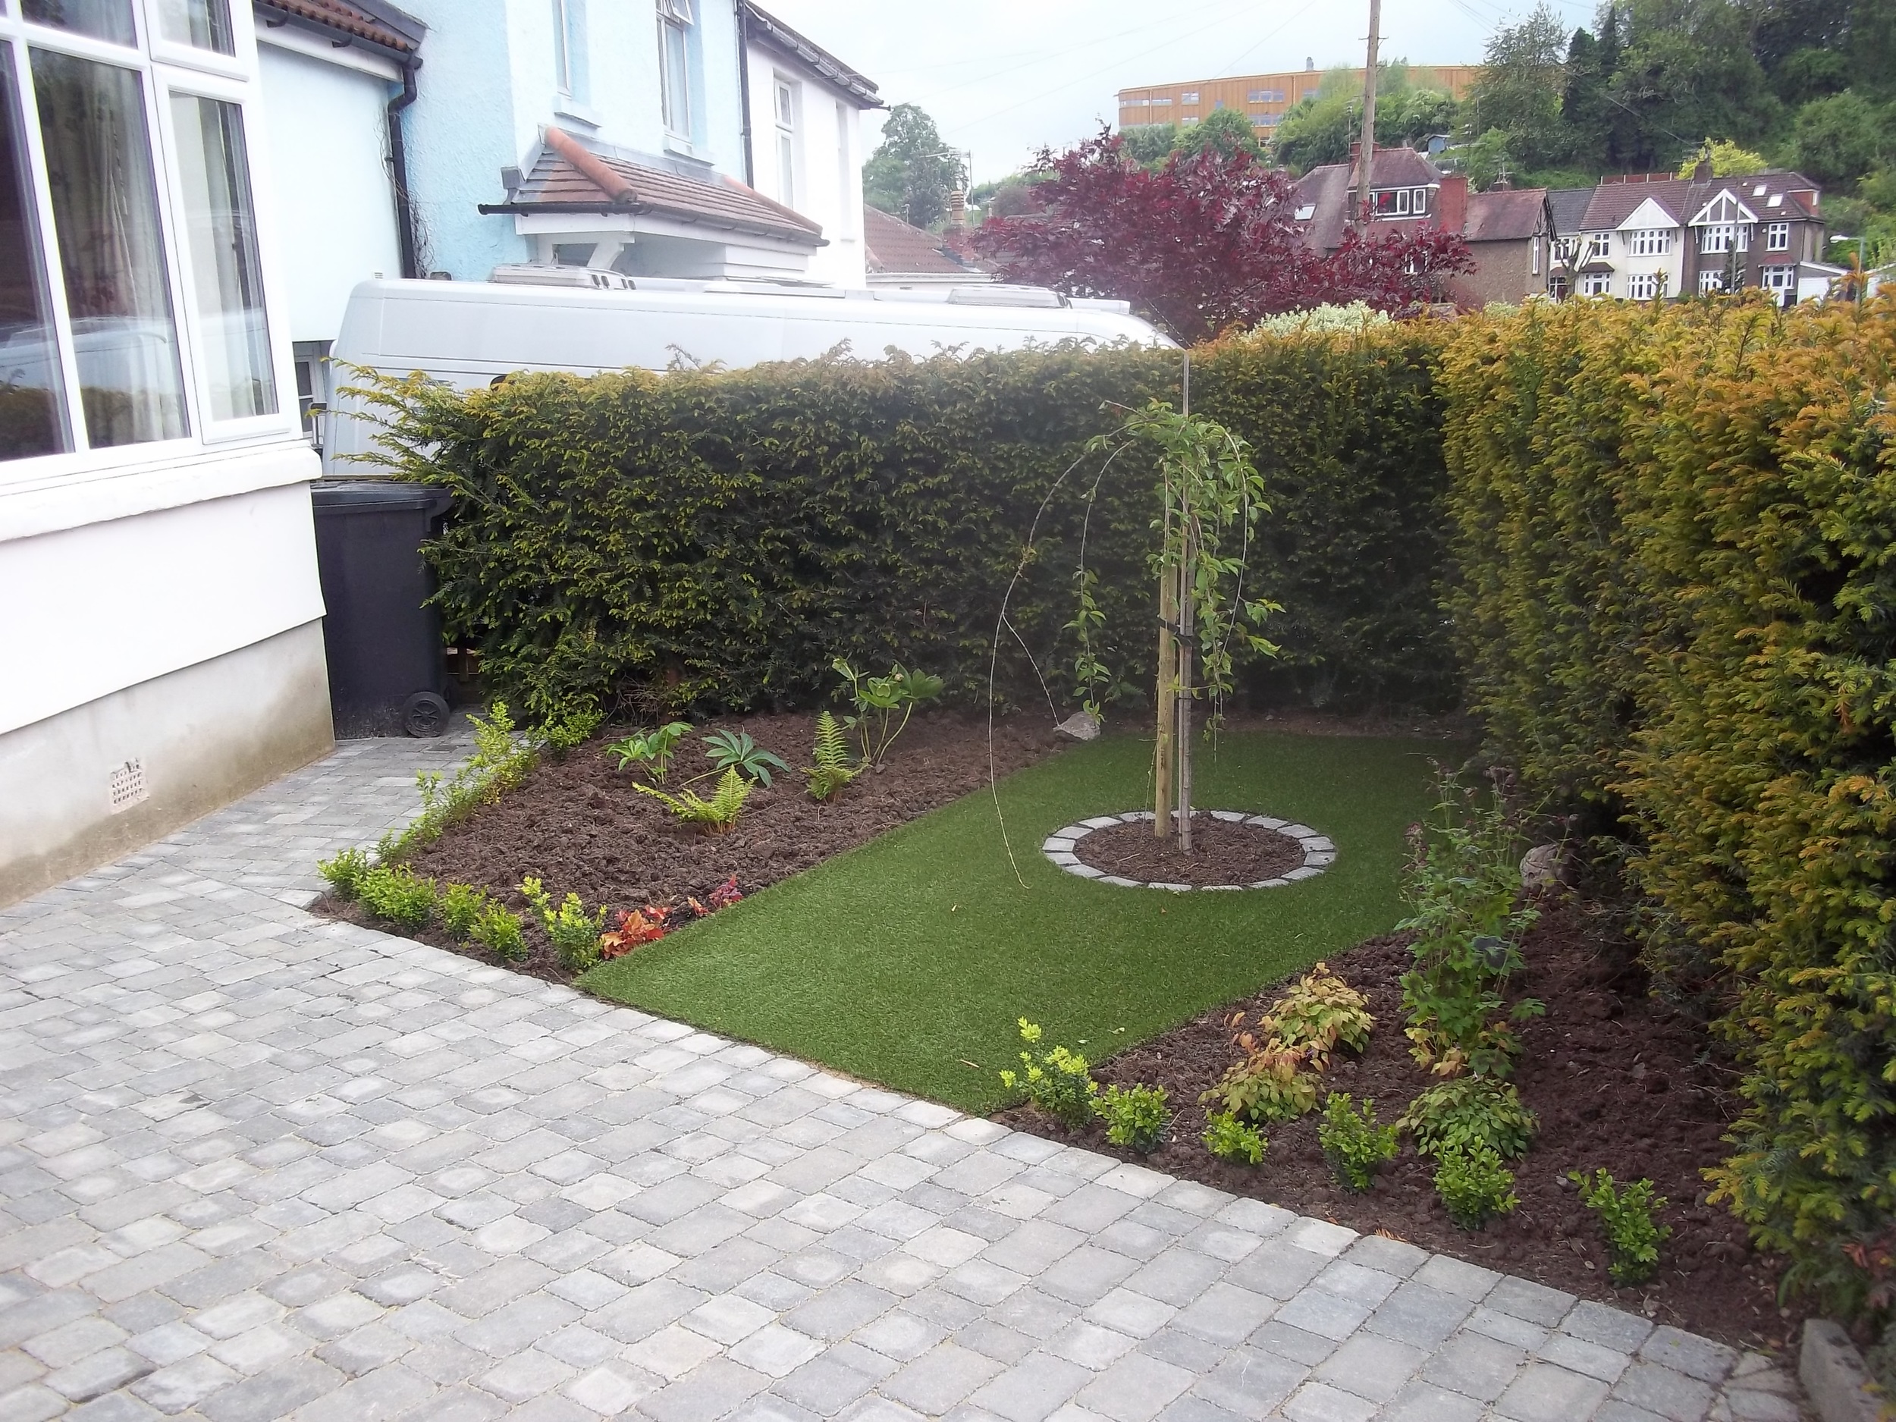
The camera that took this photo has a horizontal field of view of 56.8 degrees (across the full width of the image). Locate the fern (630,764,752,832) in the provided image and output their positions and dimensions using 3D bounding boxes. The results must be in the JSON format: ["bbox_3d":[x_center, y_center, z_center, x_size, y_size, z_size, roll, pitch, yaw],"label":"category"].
[{"bbox_3d":[-0.872,0.296,5.980,0.390,0.220,0.320,-2,13,0],"label":"fern"}]

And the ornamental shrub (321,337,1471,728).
[{"bbox_3d":[-0.203,-0.829,7.839,4.720,1.600,1.050,0,13,8],"label":"ornamental shrub"}]

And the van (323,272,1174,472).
[{"bbox_3d":[-0.359,-1.026,10.275,5.900,2.750,2.000,4,14,7],"label":"van"}]

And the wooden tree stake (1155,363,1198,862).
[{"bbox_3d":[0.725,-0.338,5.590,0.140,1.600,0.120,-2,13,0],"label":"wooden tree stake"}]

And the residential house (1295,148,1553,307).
[{"bbox_3d":[21.533,-21.195,80.000,10.800,9.000,8.500,4,14,25],"label":"residential house"}]

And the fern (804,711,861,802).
[{"bbox_3d":[-0.415,0.160,6.330,0.200,0.320,0.200,-2,13,0],"label":"fern"}]

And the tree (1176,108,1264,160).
[{"bbox_3d":[25.587,-53.894,165.000,8.200,6.200,7.500,0,13,9],"label":"tree"}]

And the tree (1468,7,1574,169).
[{"bbox_3d":[39.797,-43.096,122.000,7.300,12.200,7.000,2,14,17],"label":"tree"}]

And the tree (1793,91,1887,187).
[{"bbox_3d":[58.506,-37.514,115.000,6.200,6.600,6.000,5,14,26],"label":"tree"}]

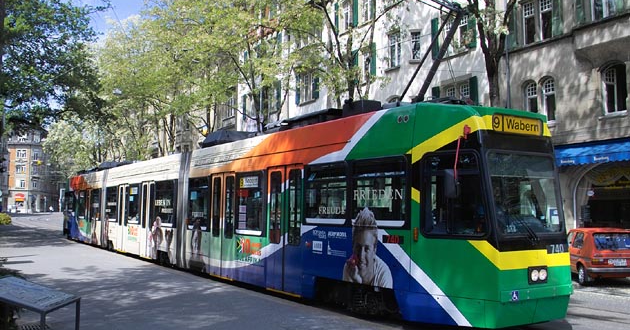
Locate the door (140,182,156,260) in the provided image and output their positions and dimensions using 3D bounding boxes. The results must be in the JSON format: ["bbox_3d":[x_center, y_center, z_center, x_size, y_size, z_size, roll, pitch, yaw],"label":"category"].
[{"bbox_3d":[-5.352,1.746,19.091,0.100,2.420,1.360,3,-5,-32],"label":"door"}]

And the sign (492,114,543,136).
[{"bbox_3d":[2.800,-0.544,8.254,1.020,0.250,0.100,3,-5,-32],"label":"sign"}]

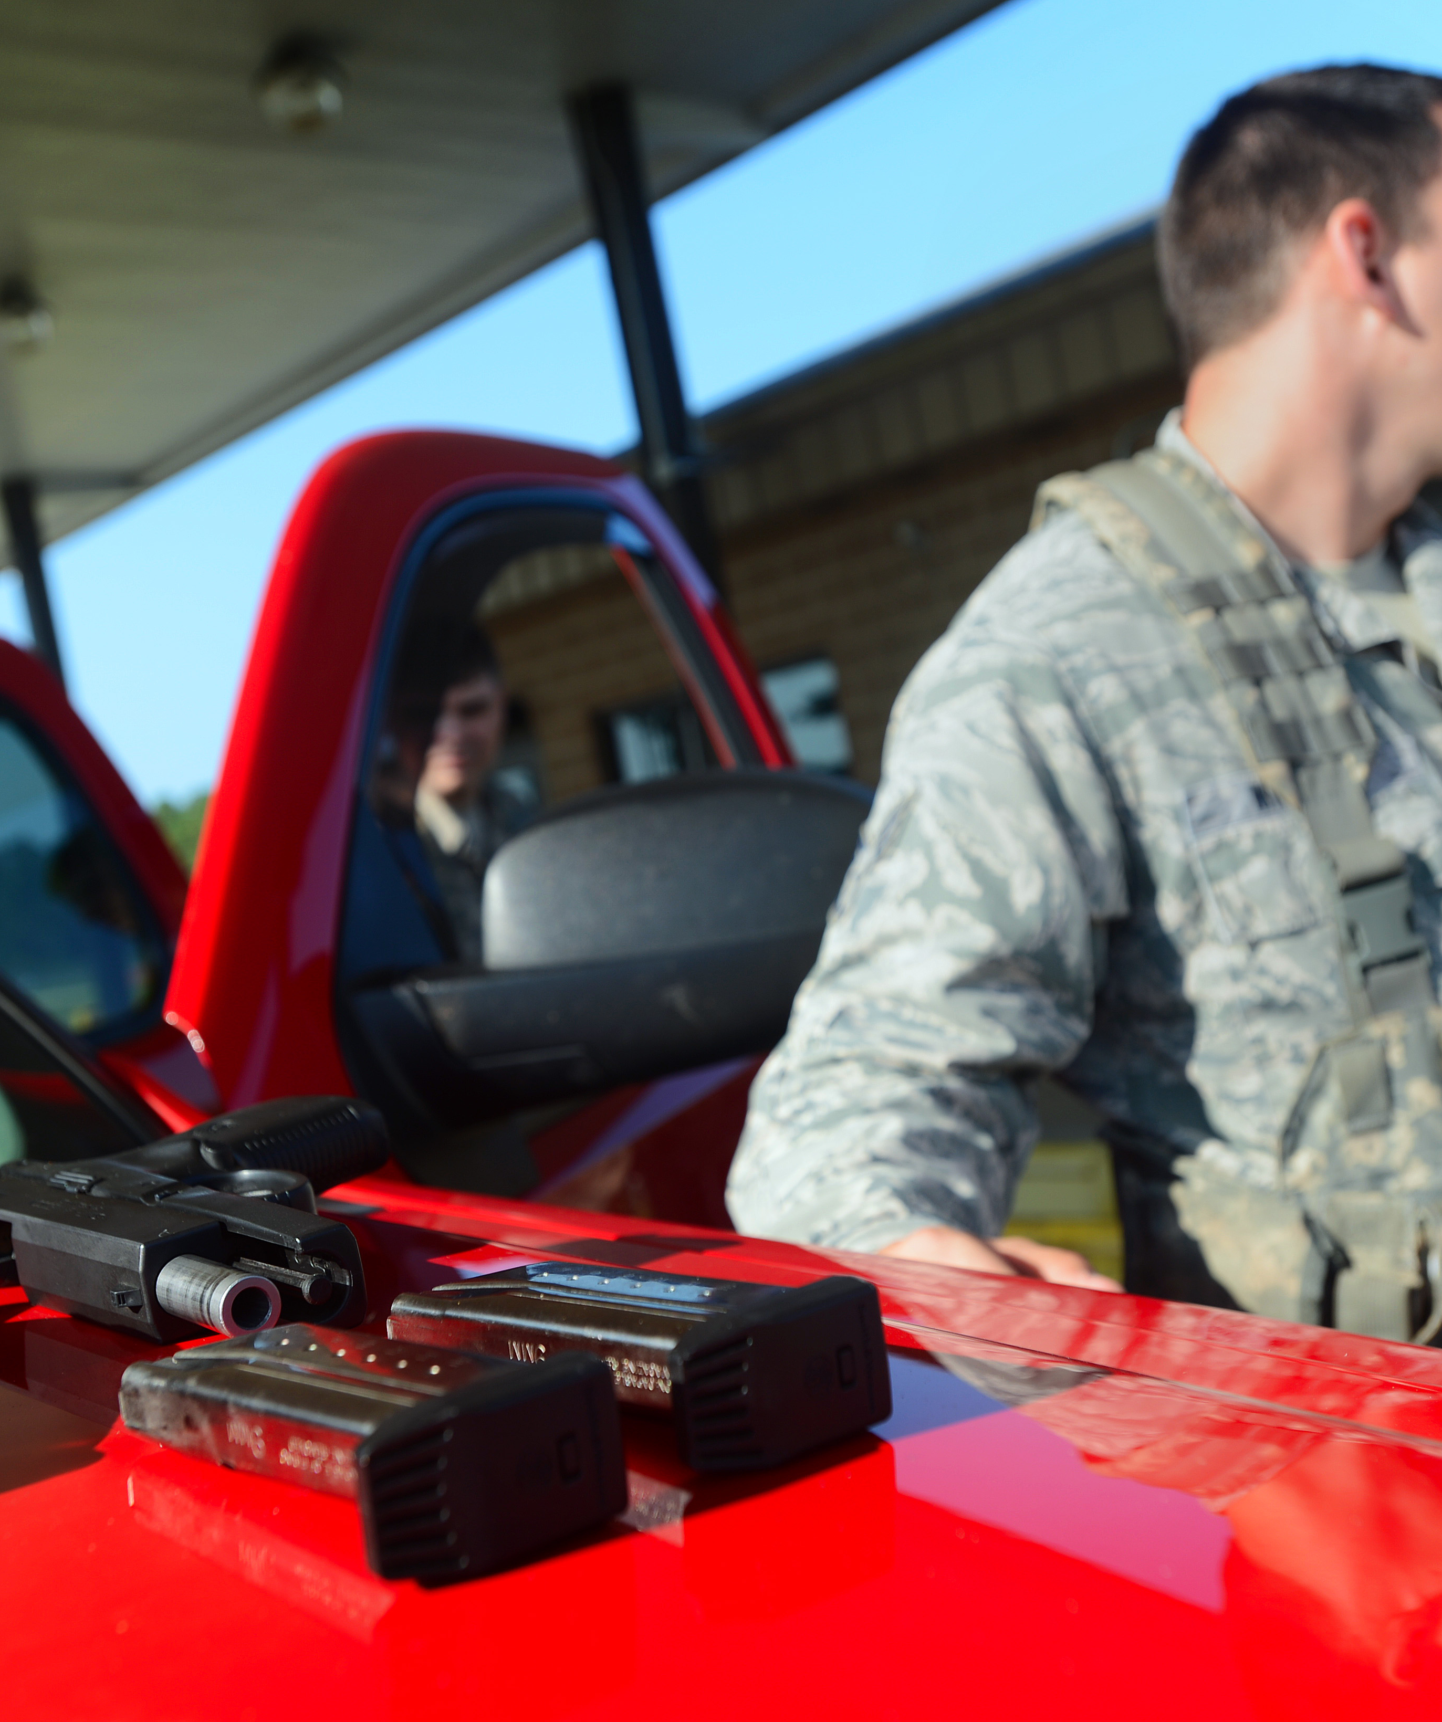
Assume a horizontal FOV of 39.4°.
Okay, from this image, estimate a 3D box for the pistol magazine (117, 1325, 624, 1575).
[{"bbox_3d":[-0.079,0.121,0.426,0.051,0.030,0.117,-8,2,-43],"label":"pistol magazine"}]

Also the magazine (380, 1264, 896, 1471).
[{"bbox_3d":[-0.024,0.115,0.470,0.051,0.030,0.117,-8,2,-44],"label":"magazine"}]

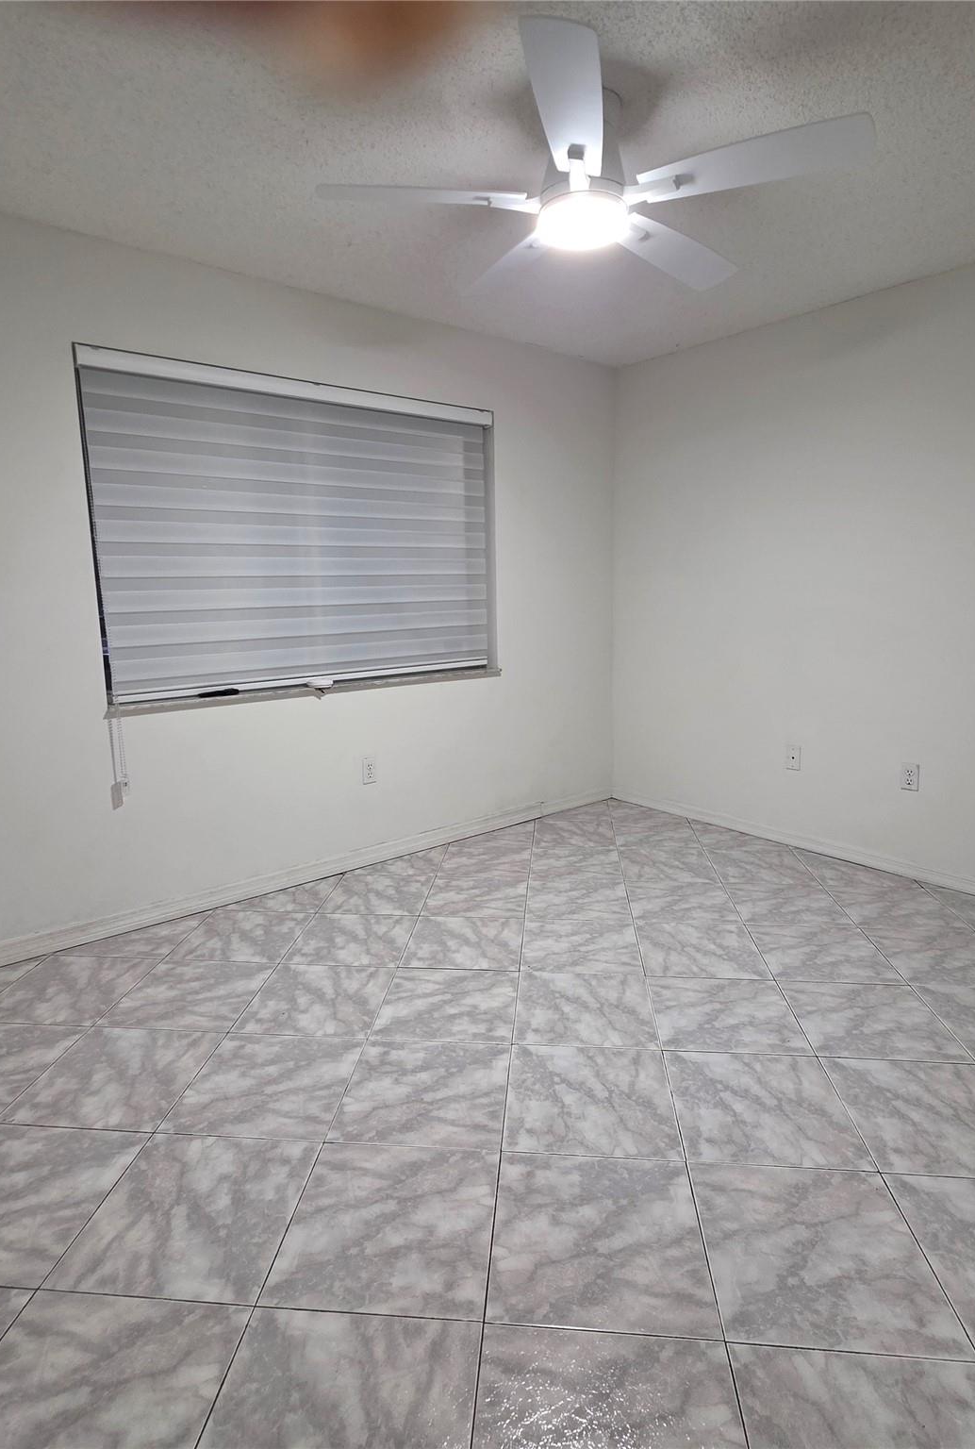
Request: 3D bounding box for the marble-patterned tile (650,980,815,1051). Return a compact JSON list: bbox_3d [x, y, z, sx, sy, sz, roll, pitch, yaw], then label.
[{"bbox_3d":[0.700,0.865,2.162,0.410,0.010,0.398,0,10,5],"label":"marble-patterned tile"}]

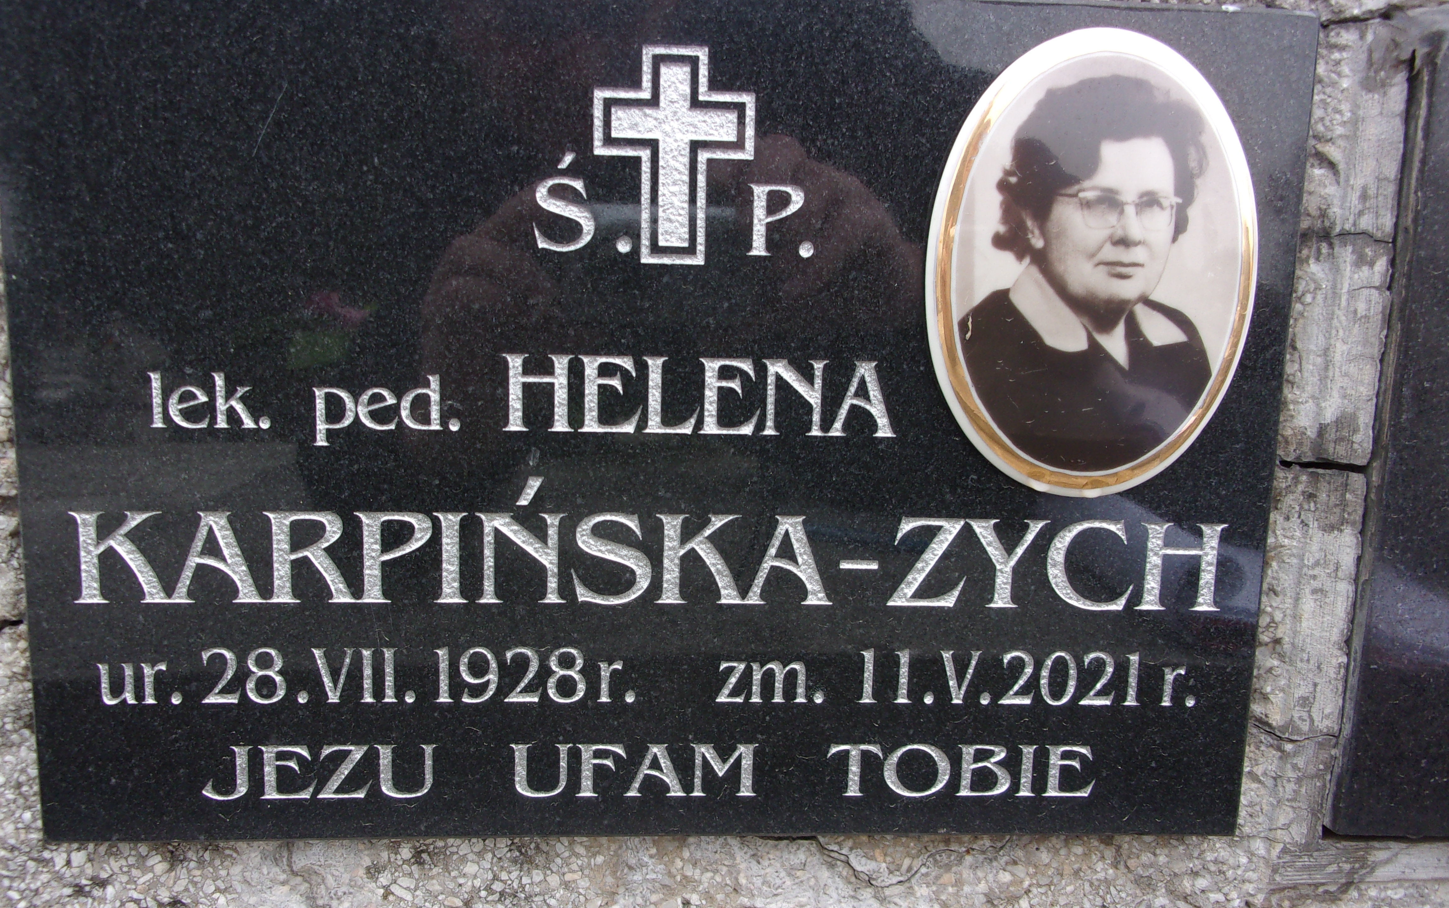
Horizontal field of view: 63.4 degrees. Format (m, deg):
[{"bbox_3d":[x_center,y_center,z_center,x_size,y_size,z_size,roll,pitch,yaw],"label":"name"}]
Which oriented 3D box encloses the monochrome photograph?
[{"bbox_3d":[0.090,-0.045,0.284,0.082,0.112,0.010,1,9,-3],"label":"monochrome photograph"}]

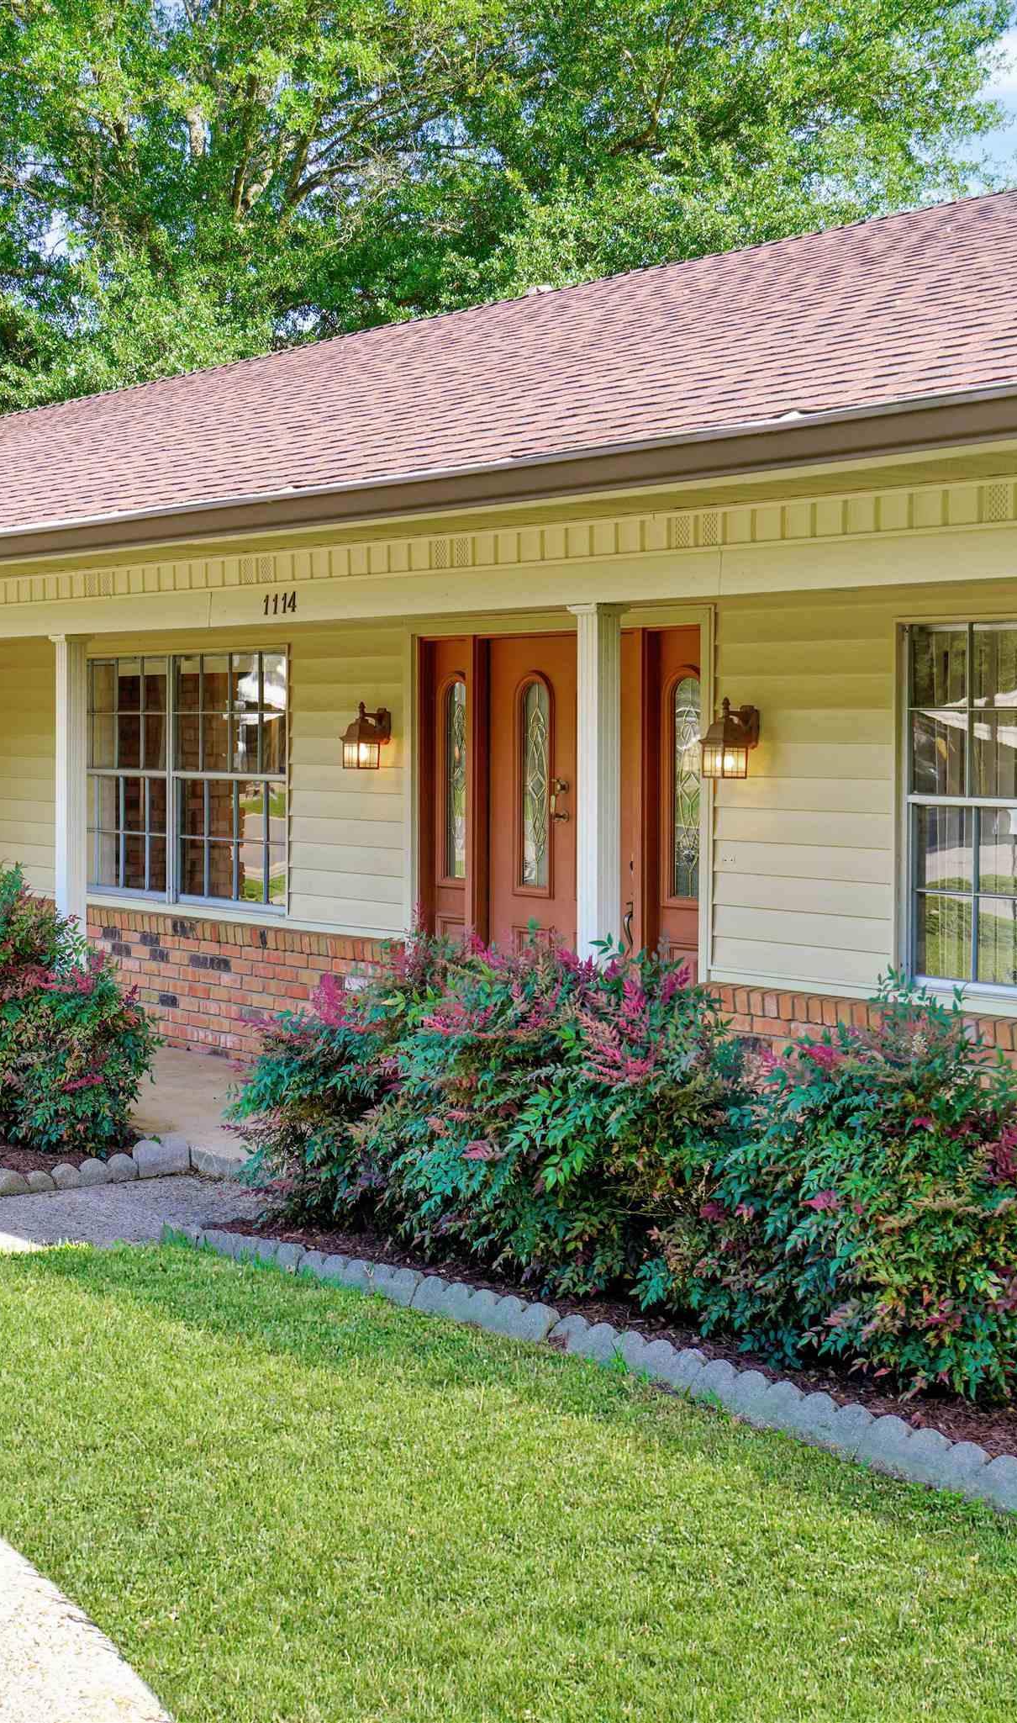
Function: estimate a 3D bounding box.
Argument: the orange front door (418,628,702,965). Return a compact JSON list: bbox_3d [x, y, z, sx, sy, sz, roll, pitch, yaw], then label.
[{"bbox_3d":[0.229,0.057,10.277,0.140,2.090,1.890,-2,4,-39],"label":"orange front door"}]

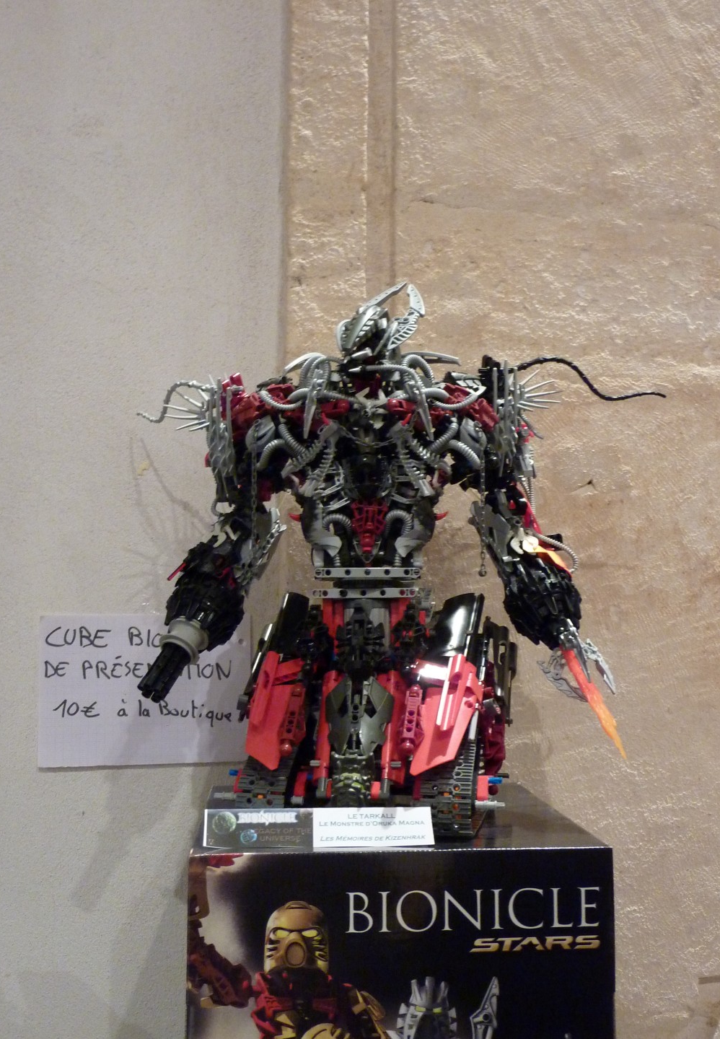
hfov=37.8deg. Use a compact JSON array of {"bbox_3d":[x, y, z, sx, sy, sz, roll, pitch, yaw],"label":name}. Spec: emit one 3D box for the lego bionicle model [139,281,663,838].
[{"bbox_3d":[0.031,0.029,0.870,0.433,0.442,0.230,-1,-6,12],"label":"lego bionicle model"}]

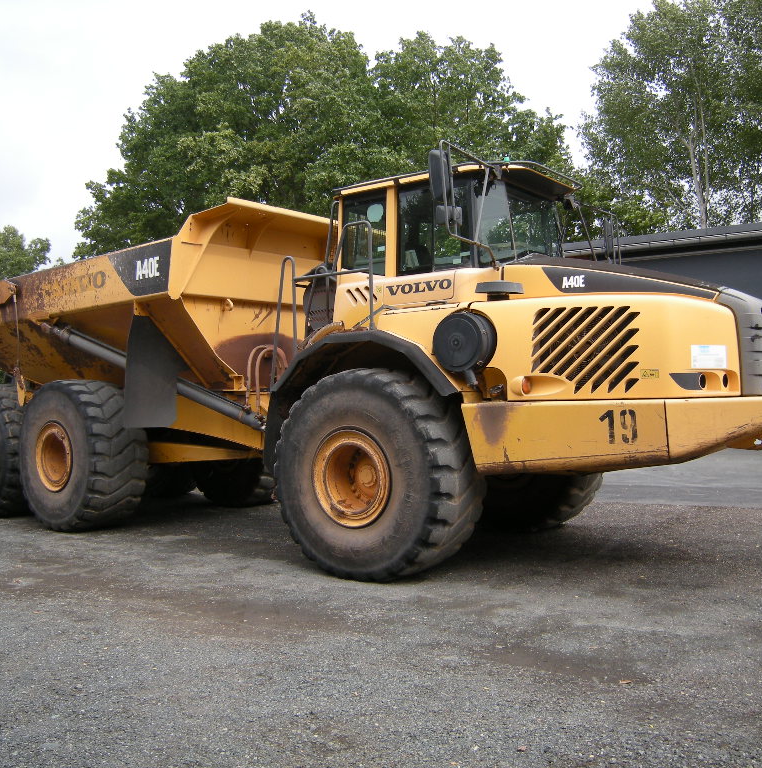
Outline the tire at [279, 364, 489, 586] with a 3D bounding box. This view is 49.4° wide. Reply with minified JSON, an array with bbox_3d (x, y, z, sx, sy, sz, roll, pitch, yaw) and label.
[{"bbox_3d":[-0.033,0.748,7.175,1.844,1.790,0.760,-2,-1,35],"label":"tire"}]

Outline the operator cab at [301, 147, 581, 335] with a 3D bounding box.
[{"bbox_3d":[0.752,-1.237,8.187,2.100,1.560,1.720,-2,-1,35],"label":"operator cab"}]

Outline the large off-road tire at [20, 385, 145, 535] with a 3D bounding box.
[{"bbox_3d":[-3.651,0.853,10.124,1.844,1.790,0.760,-2,-1,40],"label":"large off-road tire"}]

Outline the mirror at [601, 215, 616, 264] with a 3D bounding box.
[{"bbox_3d":[2.495,-1.585,9.085,0.100,0.480,0.240,-1,-1,10],"label":"mirror"}]

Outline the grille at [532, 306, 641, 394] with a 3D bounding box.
[{"bbox_3d":[1.533,-0.258,6.224,0.880,0.680,0.070,-2,-1,35],"label":"grille"}]

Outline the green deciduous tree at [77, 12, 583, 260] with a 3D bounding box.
[{"bbox_3d":[-2.077,-6.090,31.888,19.000,16.219,14.000,-1,-1,0],"label":"green deciduous tree"}]

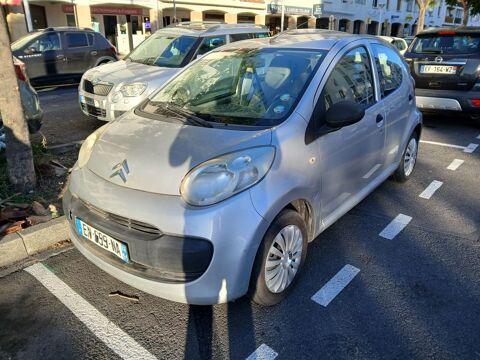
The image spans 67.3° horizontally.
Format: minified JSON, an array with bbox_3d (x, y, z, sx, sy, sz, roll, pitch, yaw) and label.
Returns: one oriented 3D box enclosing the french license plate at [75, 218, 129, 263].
[{"bbox_3d":[-0.763,0.324,1.965,0.520,0.110,0.025,13,23,38],"label":"french license plate"}]

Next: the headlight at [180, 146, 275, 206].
[{"bbox_3d":[-0.055,-0.023,1.803,0.310,0.250,0.460,10,23,33],"label":"headlight"}]

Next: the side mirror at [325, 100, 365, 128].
[{"bbox_3d":[0.604,-0.377,2.080,0.210,0.140,0.110,13,25,38],"label":"side mirror"}]

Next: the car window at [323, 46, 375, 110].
[{"bbox_3d":[0.726,-0.680,2.468,0.050,0.480,0.920,-11,9,44],"label":"car window"}]

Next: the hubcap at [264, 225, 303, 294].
[{"bbox_3d":[0.238,0.433,1.985,0.050,0.385,0.385,13,25,38],"label":"hubcap"}]

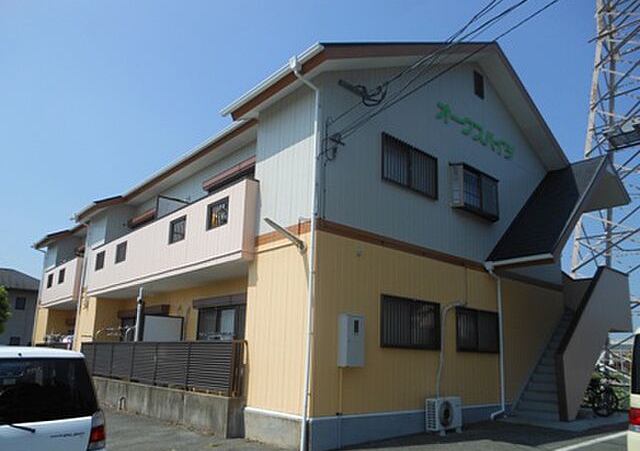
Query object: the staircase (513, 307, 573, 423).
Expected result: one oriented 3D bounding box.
[{"bbox_3d":[5.720,3.107,10.981,3.636,2.582,0.938,15,-20,-39],"label":"staircase"}]

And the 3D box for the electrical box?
[{"bbox_3d":[0.487,1.781,7.104,0.403,0.740,0.184,15,-20,-39],"label":"electrical box"}]

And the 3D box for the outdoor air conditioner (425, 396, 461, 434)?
[{"bbox_3d":[2.113,3.250,7.883,0.738,0.577,0.248,15,-20,-39],"label":"outdoor air conditioner"}]

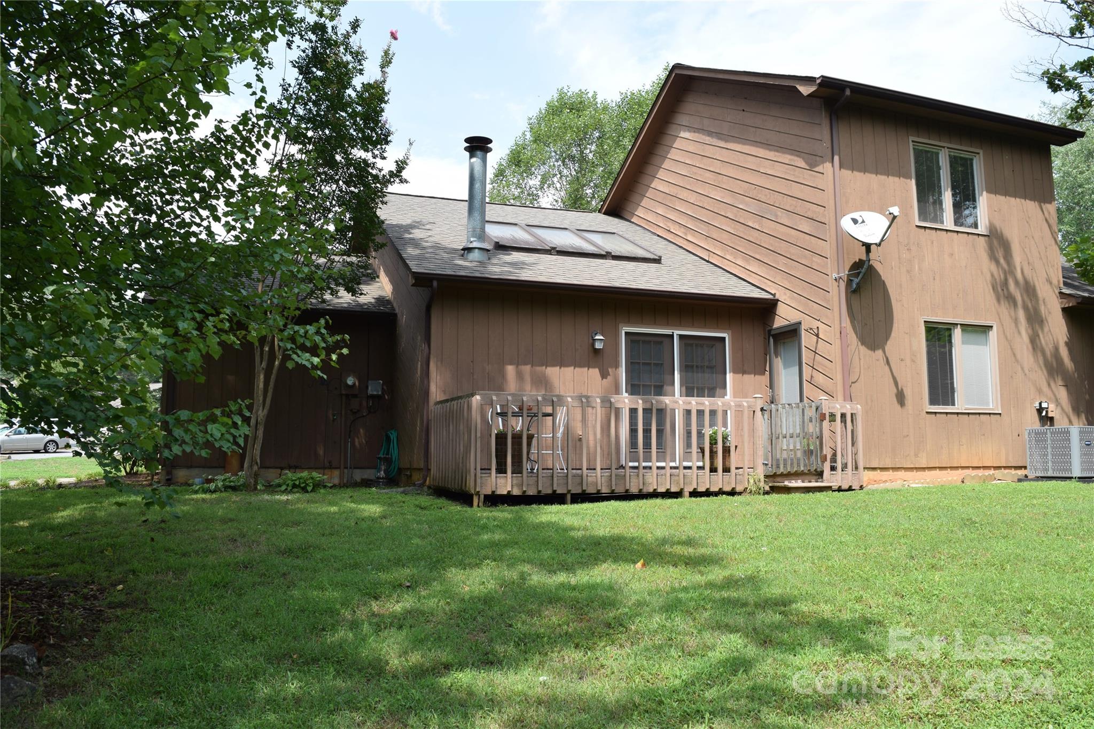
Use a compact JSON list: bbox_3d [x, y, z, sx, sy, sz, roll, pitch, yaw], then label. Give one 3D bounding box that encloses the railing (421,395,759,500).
[{"bbox_3d":[0.593,1.051,10.544,3.789,1.166,2.080,2,-7,-21],"label":"railing"}]

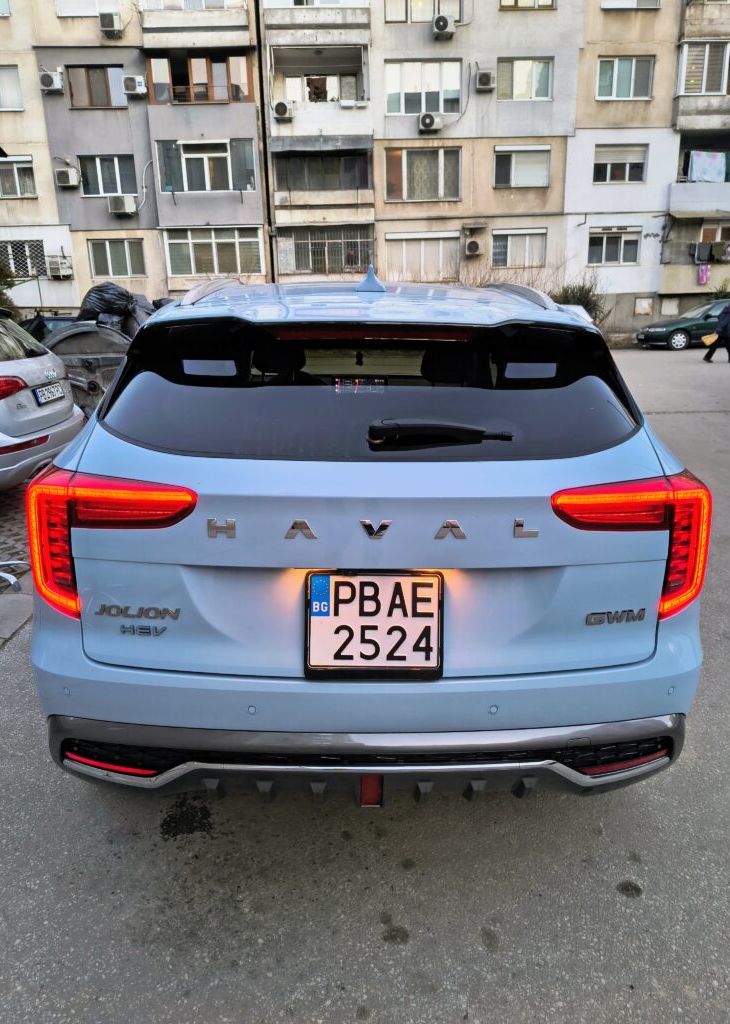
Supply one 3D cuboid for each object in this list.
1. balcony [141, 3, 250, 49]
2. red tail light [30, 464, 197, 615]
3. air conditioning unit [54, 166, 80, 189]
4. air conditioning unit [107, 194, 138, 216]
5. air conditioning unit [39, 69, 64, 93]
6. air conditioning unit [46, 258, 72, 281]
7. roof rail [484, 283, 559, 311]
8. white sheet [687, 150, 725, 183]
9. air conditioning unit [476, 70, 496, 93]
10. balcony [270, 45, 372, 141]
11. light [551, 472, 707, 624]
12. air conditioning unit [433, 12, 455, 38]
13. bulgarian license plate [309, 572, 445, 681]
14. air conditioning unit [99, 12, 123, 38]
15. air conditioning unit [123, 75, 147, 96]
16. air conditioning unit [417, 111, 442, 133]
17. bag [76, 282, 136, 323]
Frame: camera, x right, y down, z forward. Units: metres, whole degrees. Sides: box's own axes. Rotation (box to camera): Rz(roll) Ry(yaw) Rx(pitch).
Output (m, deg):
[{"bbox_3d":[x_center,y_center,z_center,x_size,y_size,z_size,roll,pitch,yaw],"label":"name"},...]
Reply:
[{"bbox_3d":[-5.741,-16.443,23.044,3.600,1.350,1.100,-2,16,-1],"label":"balcony"},{"bbox_3d":[-0.572,0.076,1.565,0.490,0.320,0.330,0,16,6],"label":"red tail light"},{"bbox_3d":[-10.401,-11.697,23.844,0.760,0.542,0.300,-2,17,-3],"label":"air conditioning unit"},{"bbox_3d":[-8.726,-11.028,24.482,0.820,0.560,0.300,-2,16,-1],"label":"air conditioning unit"},{"bbox_3d":[-10.591,-14.521,23.001,0.730,0.524,0.300,-2,17,-3],"label":"air conditioning unit"},{"bbox_3d":[-10.976,-8.840,24.651,0.781,0.559,0.300,-2,17,-3],"label":"air conditioning unit"},{"bbox_3d":[0.569,-0.836,2.631,0.100,0.120,1.450,-1,16,2],"label":"roof rail"},{"bbox_3d":[12.356,-12.410,24.545,1.280,1.120,0.200,-2,17,-3],"label":"white sheet"},{"bbox_3d":[4.202,-15.012,23.726,0.700,0.560,0.280,-2,16,-1],"label":"air conditioning unit"},{"bbox_3d":[-1.554,-14.719,23.760,3.500,2.800,1.200,-2,16,-1],"label":"balcony"},{"bbox_3d":[0.608,0.064,1.565,0.420,0.320,0.250,0,16,-1],"label":"light"},{"bbox_3d":[2.676,-16.562,23.193,0.756,0.495,0.300,-2,17,-3],"label":"air conditioning unit"},{"bbox_3d":[0.020,0.243,1.460,0.293,0.222,0.025,0,3,-1],"label":"bulgarian license plate"},{"bbox_3d":[-8.428,-16.247,22.622,0.720,0.529,0.300,-2,17,-3],"label":"air conditioning unit"},{"bbox_3d":[-7.896,-14.673,23.409,0.750,0.560,0.290,-2,16,-1],"label":"air conditioning unit"},{"bbox_3d":[2.323,-13.751,24.000,0.803,0.539,0.300,-2,17,-3],"label":"air conditioning unit"},{"bbox_3d":[-2.715,-2.197,7.119,0.580,0.430,0.520,-1,16,0],"label":"bag"}]

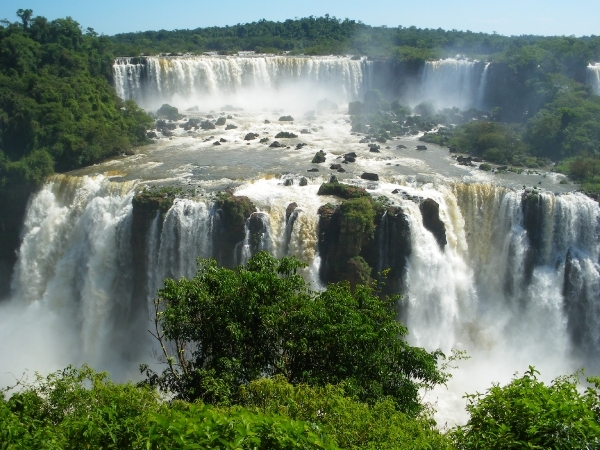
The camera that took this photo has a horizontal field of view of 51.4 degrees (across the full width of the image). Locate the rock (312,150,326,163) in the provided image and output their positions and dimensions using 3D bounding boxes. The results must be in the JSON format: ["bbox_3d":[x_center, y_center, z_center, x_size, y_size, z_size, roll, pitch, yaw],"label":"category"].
[{"bbox_3d":[5.960,-20.950,190.810,4.200,3.200,3.800,1,17,2],"label":"rock"}]

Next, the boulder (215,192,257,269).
[{"bbox_3d":[-15.470,1.080,149.640,9.000,17.000,7.500,0,16,0],"label":"boulder"}]

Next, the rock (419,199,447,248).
[{"bbox_3d":[30.680,-0.350,144.500,5.600,11.000,5.000,0,16,0],"label":"rock"}]

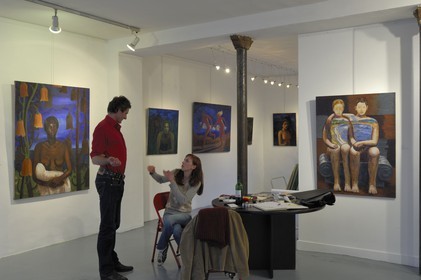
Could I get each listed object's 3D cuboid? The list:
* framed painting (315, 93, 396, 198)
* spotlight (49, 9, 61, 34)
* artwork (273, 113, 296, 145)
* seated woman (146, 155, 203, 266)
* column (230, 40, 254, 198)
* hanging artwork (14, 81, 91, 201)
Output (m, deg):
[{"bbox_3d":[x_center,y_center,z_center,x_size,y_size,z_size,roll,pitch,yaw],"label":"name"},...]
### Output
[{"bbox_3d":[1.622,0.057,4.732,0.853,1.115,0.040,0,4,33],"label":"framed painting"},{"bbox_3d":[-1.652,-1.261,4.470,0.125,0.265,0.170,-1,1,-27],"label":"spotlight"},{"bbox_3d":[1.738,-0.229,9.778,0.573,0.760,0.035,0,2,33],"label":"artwork"},{"bbox_3d":[-0.380,0.767,4.782,0.620,1.188,0.680,0,1,30],"label":"seated woman"},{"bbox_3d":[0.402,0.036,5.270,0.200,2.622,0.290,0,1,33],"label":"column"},{"bbox_3d":[-2.002,0.001,5.393,0.040,1.395,1.090,2,2,35],"label":"hanging artwork"}]

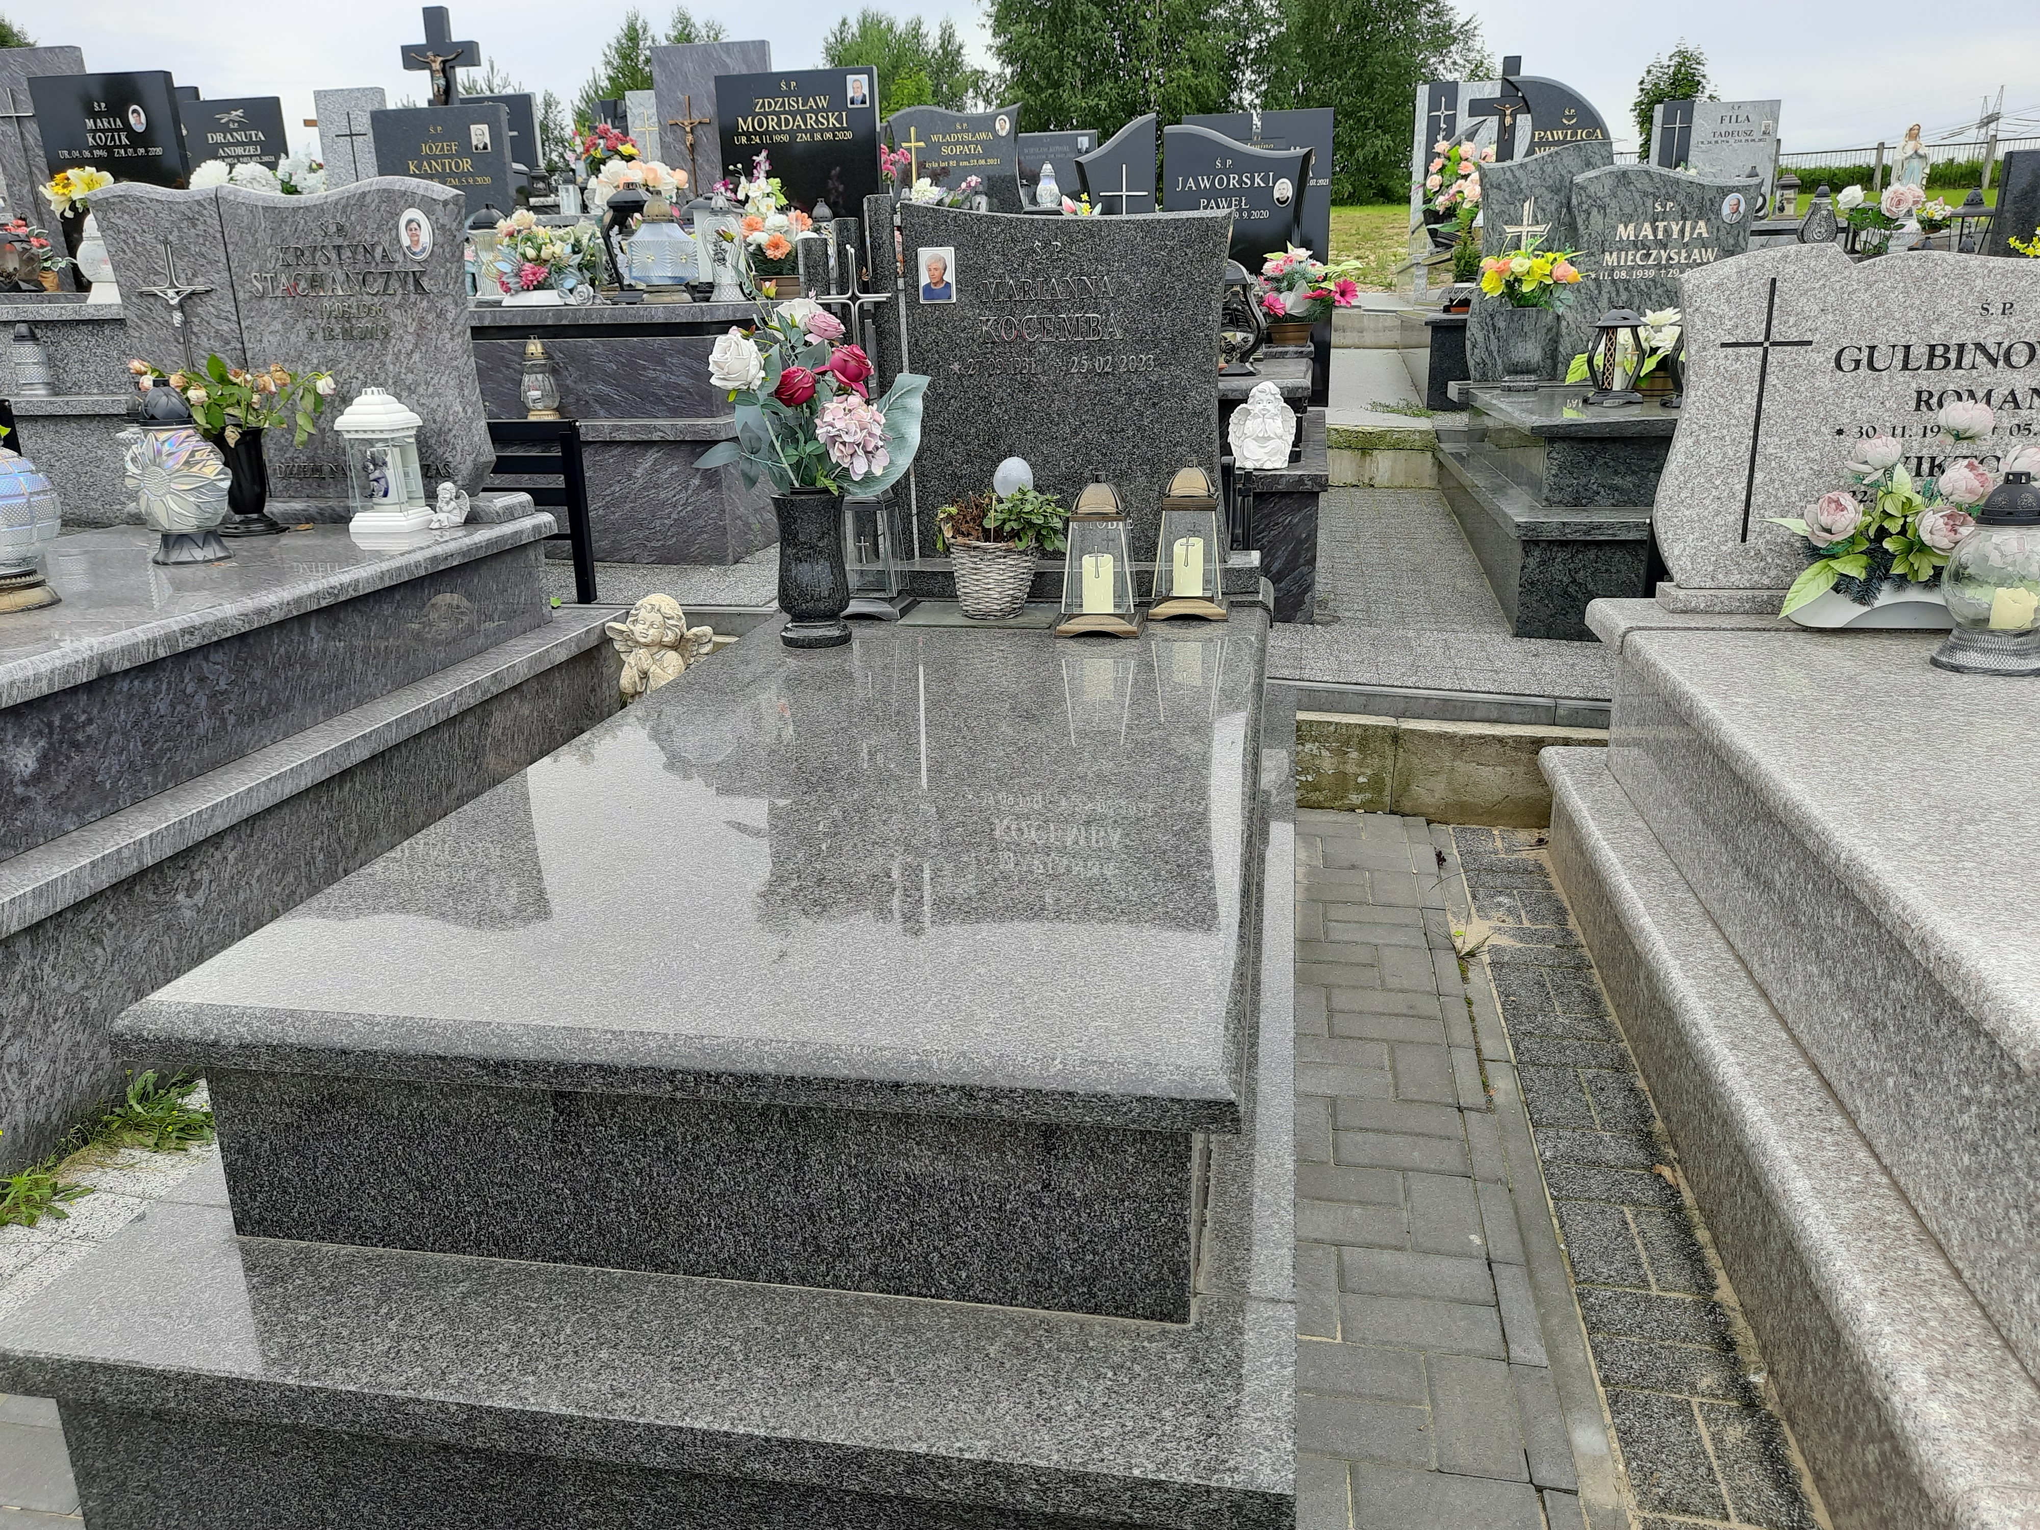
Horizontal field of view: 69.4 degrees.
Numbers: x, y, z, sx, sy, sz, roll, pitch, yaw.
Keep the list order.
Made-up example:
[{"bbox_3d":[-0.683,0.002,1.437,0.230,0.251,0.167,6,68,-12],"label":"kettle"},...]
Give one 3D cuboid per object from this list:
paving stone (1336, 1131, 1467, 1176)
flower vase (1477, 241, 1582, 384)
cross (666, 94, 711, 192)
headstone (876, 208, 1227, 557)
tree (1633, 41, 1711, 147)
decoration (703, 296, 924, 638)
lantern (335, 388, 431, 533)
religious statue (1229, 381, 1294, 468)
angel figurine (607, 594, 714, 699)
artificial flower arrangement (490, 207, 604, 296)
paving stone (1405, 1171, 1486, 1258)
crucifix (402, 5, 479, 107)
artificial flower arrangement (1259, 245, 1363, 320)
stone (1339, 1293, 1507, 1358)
[{"bbox_3d":[0.594,0.633,2.304,0.200,0.060,0.100,2,19,10],"label":"paving stone"},{"bbox_3d":[1.912,-1.692,5.534,0.390,0.540,0.320,2,17,10],"label":"flower vase"},{"bbox_3d":[-1.400,-2.644,6.291,0.210,0.420,0.050,2,17,10],"label":"cross"},{"bbox_3d":[0.117,-0.895,3.500,0.765,0.815,0.090,2,17,10],"label":"headstone"},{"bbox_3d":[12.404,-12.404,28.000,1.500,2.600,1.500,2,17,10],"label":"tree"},{"bbox_3d":[-0.394,-0.570,2.883,0.440,0.660,0.350,2,17,10],"label":"decoration"},{"bbox_3d":[-1.508,-0.728,3.500,0.155,0.323,0.155,2,17,10],"label":"lantern"},{"bbox_3d":[0.718,-1.015,4.394,0.195,0.250,0.145,2,18,10],"label":"religious statue"},{"bbox_3d":[-0.994,-0.263,4.103,0.275,0.420,0.200,2,18,10],"label":"angel figurine"},{"bbox_3d":[-1.610,-1.746,5.020,0.340,0.280,0.240,2,18,10],"label":"artificial flower arrangement"},{"bbox_3d":[0.618,0.682,2.155,0.100,0.060,0.200,2,19,10],"label":"paving stone"},{"bbox_3d":[-2.797,-3.401,7.110,0.365,0.480,0.075,2,18,10],"label":"crucifix"},{"bbox_3d":[1.162,-1.923,5.886,0.410,0.300,0.330,2,18,10],"label":"artificial flower arrangement"},{"bbox_3d":[0.521,0.756,1.921,0.200,0.060,0.100,2,18,10],"label":"stone"}]

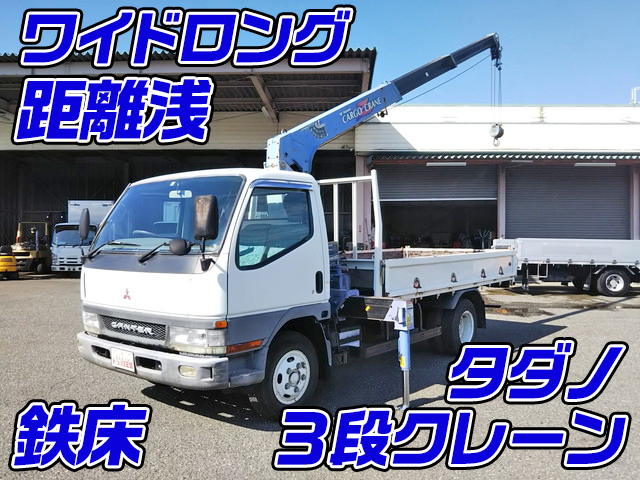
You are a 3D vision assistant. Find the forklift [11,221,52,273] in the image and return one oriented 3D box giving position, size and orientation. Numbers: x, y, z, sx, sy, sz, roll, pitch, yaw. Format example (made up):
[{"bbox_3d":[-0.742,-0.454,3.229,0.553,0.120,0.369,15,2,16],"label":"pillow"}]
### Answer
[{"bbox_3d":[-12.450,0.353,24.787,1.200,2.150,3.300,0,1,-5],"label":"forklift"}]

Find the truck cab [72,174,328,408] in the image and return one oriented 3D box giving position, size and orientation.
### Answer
[{"bbox_3d":[-1.157,0.473,5.140,2.000,2.180,1.520,0,1,39],"label":"truck cab"}]

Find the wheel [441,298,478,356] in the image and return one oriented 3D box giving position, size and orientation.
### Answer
[{"bbox_3d":[1.876,1.157,7.411,0.220,0.750,0.750,0,1,39],"label":"wheel"}]

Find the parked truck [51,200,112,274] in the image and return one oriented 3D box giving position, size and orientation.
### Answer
[{"bbox_3d":[-9.580,-0.105,24.231,1.950,3.080,5.500,0,1,0],"label":"parked truck"}]

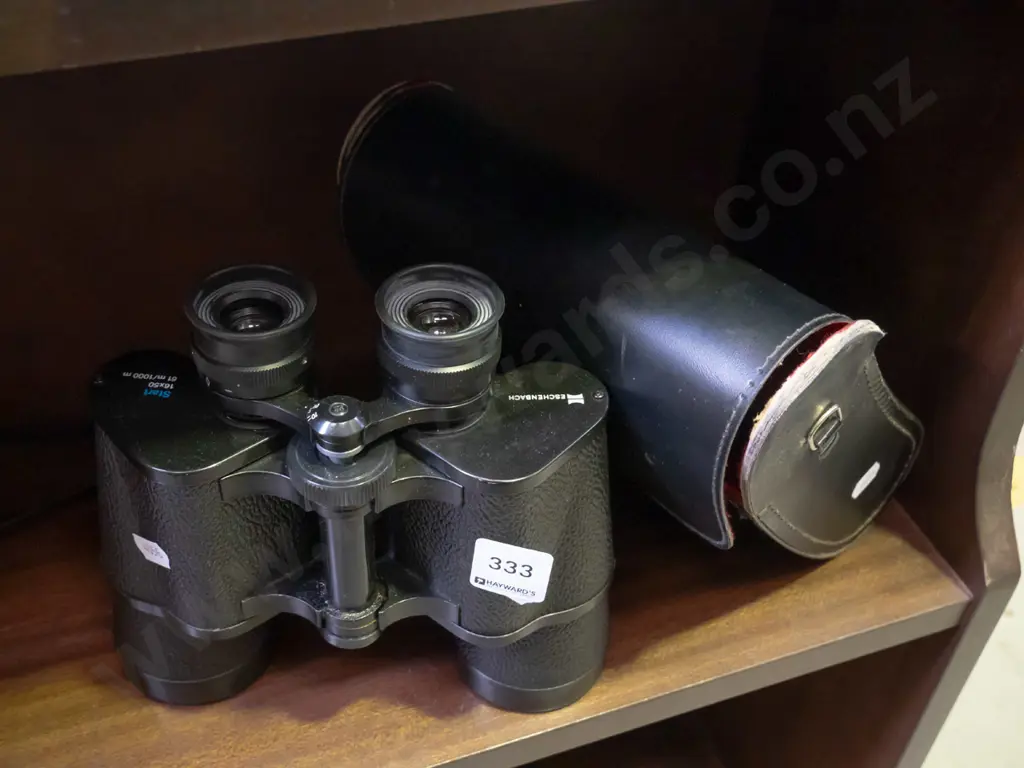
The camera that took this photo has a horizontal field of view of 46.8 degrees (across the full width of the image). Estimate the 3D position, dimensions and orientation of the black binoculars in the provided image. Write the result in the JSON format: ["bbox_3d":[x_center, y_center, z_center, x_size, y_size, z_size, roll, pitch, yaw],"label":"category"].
[{"bbox_3d":[-0.052,0.036,0.415,0.182,0.171,0.072,2,40,-2],"label":"black binoculars"}]

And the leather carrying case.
[{"bbox_3d":[0.046,-0.019,0.510,0.216,0.182,0.092,37,93,33],"label":"leather carrying case"}]

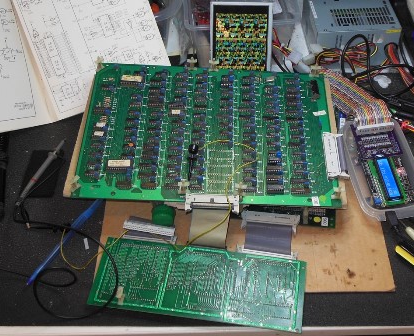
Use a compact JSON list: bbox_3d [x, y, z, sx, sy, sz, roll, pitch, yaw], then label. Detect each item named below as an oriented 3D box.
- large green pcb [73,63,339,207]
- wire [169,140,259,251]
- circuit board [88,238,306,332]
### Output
[{"bbox_3d":[0.005,-0.058,0.616,0.358,0.020,0.229,2,62,-1],"label":"large green pcb"},{"bbox_3d":[0.009,0.038,0.559,0.112,0.062,0.132,1,60,0],"label":"wire"},{"bbox_3d":[-0.011,0.149,0.551,0.269,0.015,0.090,6,59,6],"label":"circuit board"}]

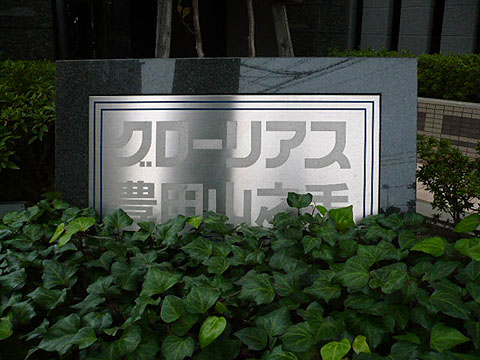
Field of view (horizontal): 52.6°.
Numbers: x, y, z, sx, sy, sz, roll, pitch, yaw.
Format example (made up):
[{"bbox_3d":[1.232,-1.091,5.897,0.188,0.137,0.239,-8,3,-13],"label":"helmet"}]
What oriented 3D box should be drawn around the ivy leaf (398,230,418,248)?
[{"bbox_3d":[0.583,0.206,1.680,0.065,0.020,0.068,7,53,5],"label":"ivy leaf"}]

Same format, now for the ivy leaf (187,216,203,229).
[{"bbox_3d":[-0.151,0.146,1.652,0.051,0.014,0.051,-10,51,-8],"label":"ivy leaf"}]

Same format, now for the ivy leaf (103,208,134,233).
[{"bbox_3d":[-0.352,0.116,1.395,0.084,0.078,0.017,-3,-24,5],"label":"ivy leaf"}]

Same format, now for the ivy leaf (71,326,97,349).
[{"bbox_3d":[-0.347,0.349,1.077,0.056,0.020,0.046,-7,47,-7],"label":"ivy leaf"}]

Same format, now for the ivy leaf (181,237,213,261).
[{"bbox_3d":[-0.115,0.181,1.287,0.087,0.016,0.081,4,42,13],"label":"ivy leaf"}]

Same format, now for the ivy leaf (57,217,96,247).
[{"bbox_3d":[-0.525,0.163,1.551,0.141,0.030,0.068,-40,49,-25],"label":"ivy leaf"}]

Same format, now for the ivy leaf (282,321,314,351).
[{"bbox_3d":[0.132,0.364,1.122,0.076,0.022,0.074,0,42,0],"label":"ivy leaf"}]

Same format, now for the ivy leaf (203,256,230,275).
[{"bbox_3d":[-0.060,0.217,1.233,0.069,0.016,0.063,10,42,12],"label":"ivy leaf"}]

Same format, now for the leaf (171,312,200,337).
[{"bbox_3d":[-0.134,0.356,1.201,0.061,0.022,0.072,8,46,8],"label":"leaf"}]

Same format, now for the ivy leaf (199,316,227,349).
[{"bbox_3d":[-0.067,0.371,1.180,0.050,0.020,0.085,27,66,20],"label":"ivy leaf"}]

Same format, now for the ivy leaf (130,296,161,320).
[{"bbox_3d":[-0.237,0.309,1.188,0.055,0.024,0.085,31,68,31],"label":"ivy leaf"}]

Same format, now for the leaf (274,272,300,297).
[{"bbox_3d":[0.127,0.283,1.333,0.088,0.022,0.085,-25,46,-27],"label":"leaf"}]

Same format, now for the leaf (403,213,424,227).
[{"bbox_3d":[0.611,0.140,1.708,0.076,0.018,0.063,8,47,7],"label":"leaf"}]

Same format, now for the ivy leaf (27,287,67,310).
[{"bbox_3d":[-0.448,0.274,1.125,0.090,0.020,0.083,7,33,21],"label":"ivy leaf"}]

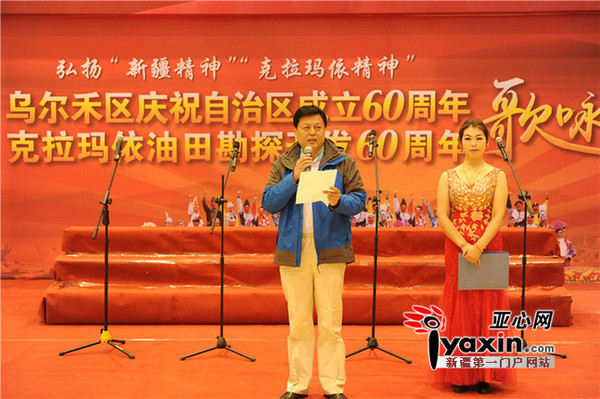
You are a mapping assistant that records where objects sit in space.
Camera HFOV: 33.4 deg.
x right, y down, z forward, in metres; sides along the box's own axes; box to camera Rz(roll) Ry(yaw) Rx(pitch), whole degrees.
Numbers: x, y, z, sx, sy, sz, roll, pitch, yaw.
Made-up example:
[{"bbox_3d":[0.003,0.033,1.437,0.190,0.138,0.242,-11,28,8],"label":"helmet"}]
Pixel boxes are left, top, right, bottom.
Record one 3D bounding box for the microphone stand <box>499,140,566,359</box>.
[{"bbox_3d":[1.568,0.348,7.356,0.546,1.597,0.573,-1,3,-24],"label":"microphone stand"}]

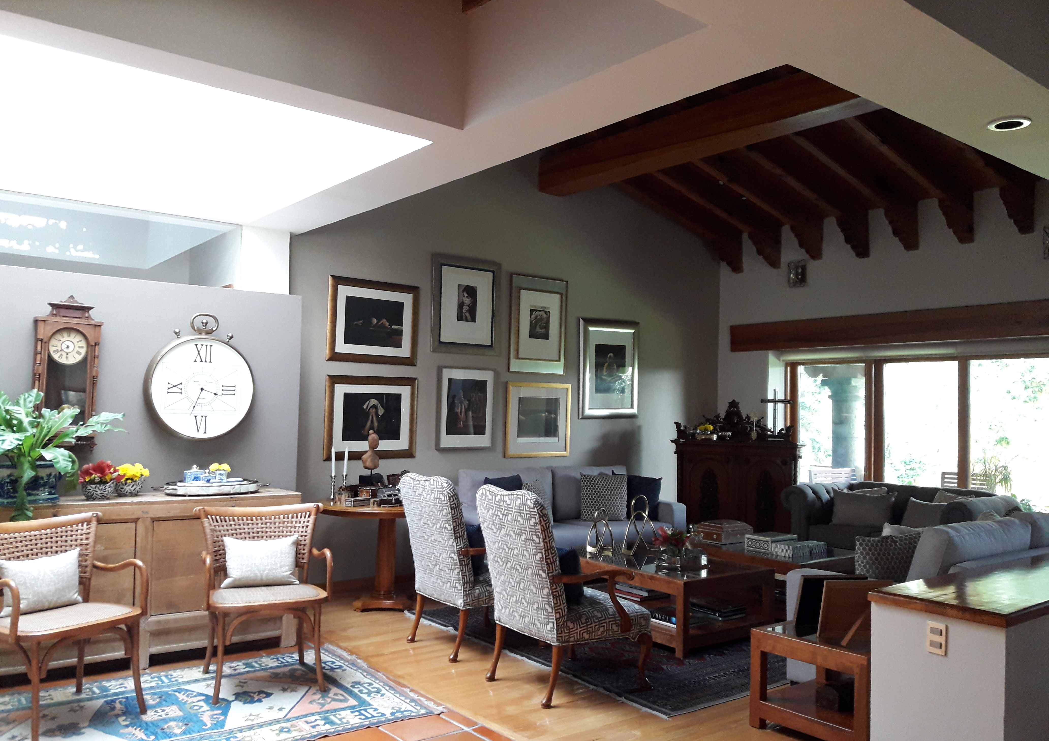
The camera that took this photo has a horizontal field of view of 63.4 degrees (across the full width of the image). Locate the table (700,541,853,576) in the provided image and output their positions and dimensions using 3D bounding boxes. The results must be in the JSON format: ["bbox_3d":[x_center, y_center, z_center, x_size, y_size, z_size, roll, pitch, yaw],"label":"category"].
[{"bbox_3d":[1.793,1.575,6.517,0.867,0.462,1.367,3,-3,-38],"label":"table"}]

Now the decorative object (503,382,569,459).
[{"bbox_3d":[0.145,0.469,8.024,0.791,0.698,0.040,3,-3,-38],"label":"decorative object"}]

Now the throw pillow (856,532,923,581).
[{"bbox_3d":[2.000,1.083,4.559,0.447,0.417,0.149,1,9,5],"label":"throw pillow"}]

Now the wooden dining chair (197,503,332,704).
[{"bbox_3d":[-1.359,1.179,4.450,0.655,0.879,0.606,2,-3,-24],"label":"wooden dining chair"}]

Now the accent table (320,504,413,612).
[{"bbox_3d":[-1.025,1.367,6.320,1.088,0.753,1.088,3,-3,-38],"label":"accent table"}]

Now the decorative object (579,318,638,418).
[{"bbox_3d":[0.880,-0.007,8.616,0.813,0.994,0.051,3,-3,-38],"label":"decorative object"}]

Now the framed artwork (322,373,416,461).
[{"bbox_3d":[-1.197,0.372,6.676,0.784,0.644,0.035,3,-3,-38],"label":"framed artwork"}]

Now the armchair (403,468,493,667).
[{"bbox_3d":[-0.327,1.183,5.340,0.757,1.057,0.706,3,-3,-36],"label":"armchair"}]

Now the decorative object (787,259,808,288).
[{"bbox_3d":[2.860,-1.026,8.886,0.126,0.287,0.147,3,-3,-38],"label":"decorative object"}]

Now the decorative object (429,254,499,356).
[{"bbox_3d":[-0.491,-0.547,7.247,0.693,0.813,0.040,3,-3,-38],"label":"decorative object"}]

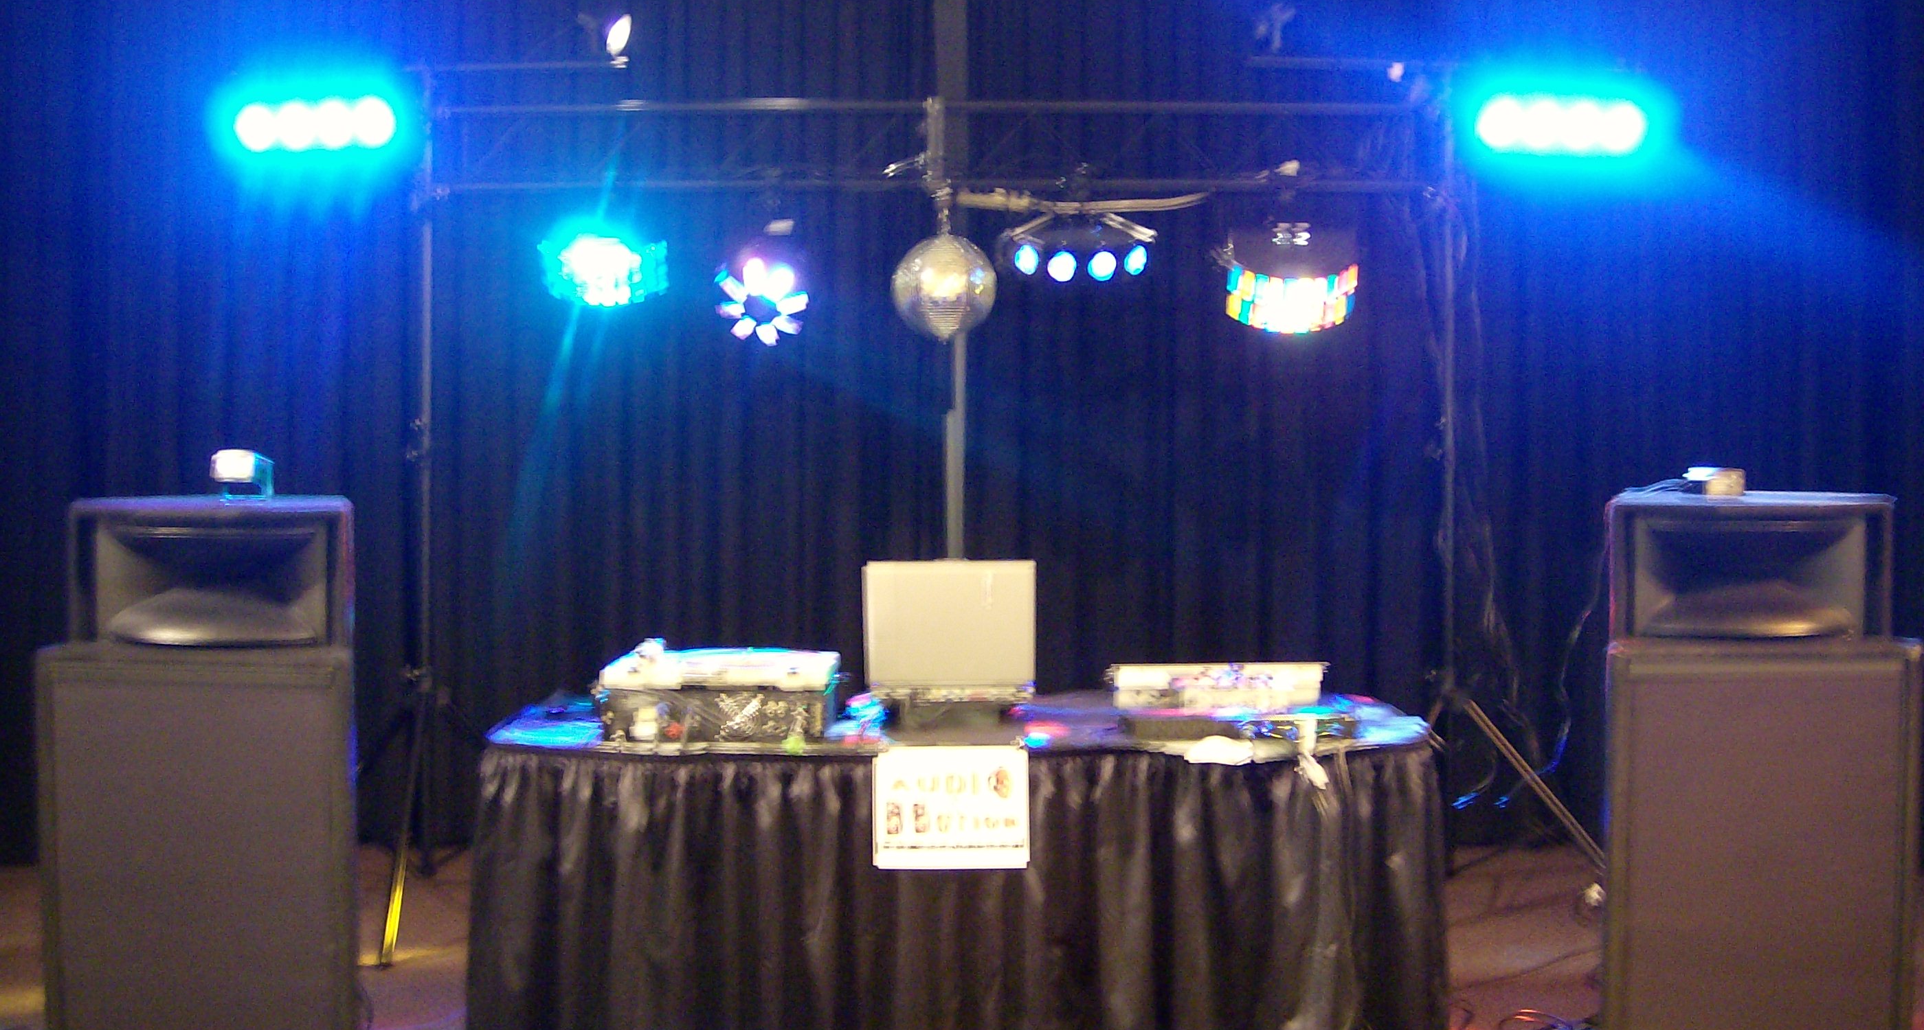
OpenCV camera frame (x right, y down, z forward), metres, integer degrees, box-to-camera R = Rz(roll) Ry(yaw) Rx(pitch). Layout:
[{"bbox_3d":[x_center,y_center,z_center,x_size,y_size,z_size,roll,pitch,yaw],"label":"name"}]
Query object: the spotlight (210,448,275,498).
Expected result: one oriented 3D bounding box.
[{"bbox_3d":[-1.372,-0.077,3.830,0.110,0.100,0.110,0,3,5],"label":"spotlight"}]

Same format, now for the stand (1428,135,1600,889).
[{"bbox_3d":[1.440,-0.071,5.582,0.950,2.340,0.950,0,3,0],"label":"stand"}]

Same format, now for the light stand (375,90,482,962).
[{"bbox_3d":[-1.494,-0.070,5.562,0.950,2.340,0.950,0,3,0],"label":"light stand"}]

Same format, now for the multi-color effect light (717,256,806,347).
[{"bbox_3d":[-0.550,-0.596,5.559,0.250,0.250,0.250,0,13,0],"label":"multi-color effect light"}]

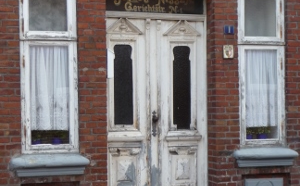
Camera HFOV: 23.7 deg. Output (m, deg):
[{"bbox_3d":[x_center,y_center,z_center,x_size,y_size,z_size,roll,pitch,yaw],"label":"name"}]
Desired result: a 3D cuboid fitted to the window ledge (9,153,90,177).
[{"bbox_3d":[-0.947,0.683,6.801,0.770,0.213,0.160,0,-2,-18],"label":"window ledge"}]

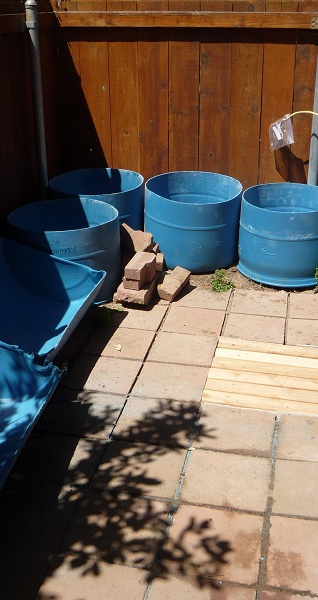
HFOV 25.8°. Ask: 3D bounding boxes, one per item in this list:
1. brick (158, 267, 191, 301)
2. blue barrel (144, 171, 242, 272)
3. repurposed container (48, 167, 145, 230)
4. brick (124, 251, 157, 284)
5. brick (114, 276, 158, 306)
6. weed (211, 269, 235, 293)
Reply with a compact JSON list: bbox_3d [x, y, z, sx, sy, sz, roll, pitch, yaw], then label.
[{"bbox_3d":[0.091,-0.088,3.883,0.087,0.053,0.205,22,49,24],"label":"brick"},{"bbox_3d":[0.217,-0.481,4.283,0.600,0.445,0.600,4,27,11],"label":"blue barrel"},{"bbox_3d":[-0.387,-0.545,4.465,0.600,0.450,0.600,-1,23,0],"label":"repurposed container"},{"bbox_3d":[-0.108,-0.192,3.923,0.095,0.060,0.265,5,24,14],"label":"brick"},{"bbox_3d":[-0.123,-0.062,3.795,0.175,0.052,0.240,4,27,15],"label":"brick"},{"bbox_3d":[0.369,-0.111,3.970,0.135,0.085,0.130,4,24,11],"label":"weed"}]

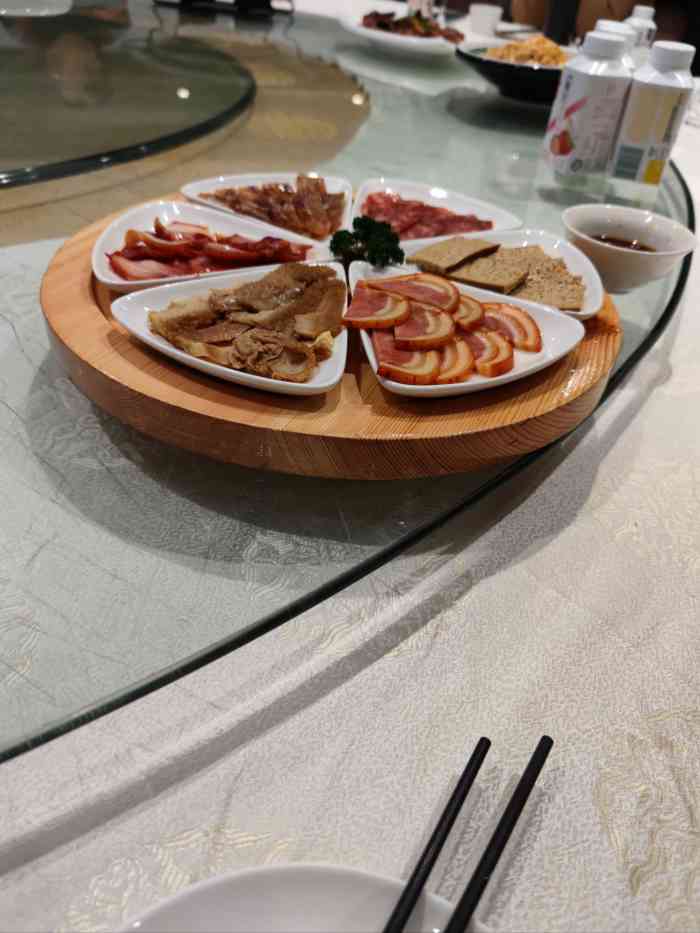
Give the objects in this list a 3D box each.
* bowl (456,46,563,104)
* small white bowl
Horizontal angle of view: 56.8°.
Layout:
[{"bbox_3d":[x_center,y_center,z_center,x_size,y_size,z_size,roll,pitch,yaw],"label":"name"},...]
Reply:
[{"bbox_3d":[0.307,-0.629,1.043,0.278,0.057,0.278,5,40,0],"label":"bowl"},{"bbox_3d":[0.210,-0.165,0.502,0.101,0.043,0.101,3,40,-3],"label":"small white bowl"}]

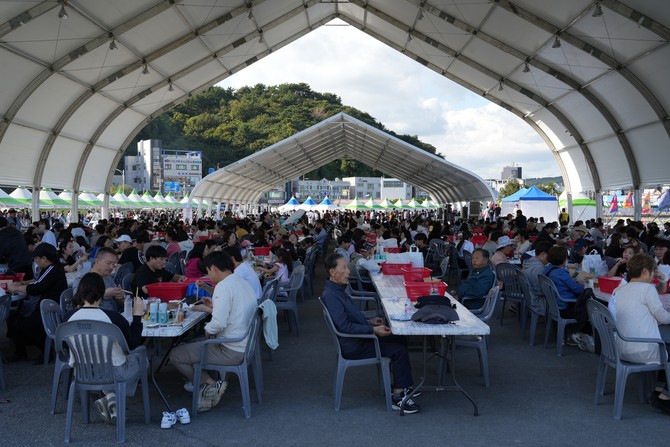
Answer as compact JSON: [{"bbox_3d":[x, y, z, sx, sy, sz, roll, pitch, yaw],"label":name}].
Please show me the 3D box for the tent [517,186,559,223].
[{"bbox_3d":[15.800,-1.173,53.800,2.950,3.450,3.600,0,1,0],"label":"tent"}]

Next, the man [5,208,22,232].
[{"bbox_3d":[-9.840,0.387,20.500,0.380,1.690,0.550,1,1,24],"label":"man"}]

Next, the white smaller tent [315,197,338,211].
[{"bbox_3d":[-1.790,-3.735,150.000,4.600,4.650,4.600,1,1,33],"label":"white smaller tent"}]

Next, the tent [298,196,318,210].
[{"bbox_3d":[-5.740,-3.786,152.500,4.600,4.650,4.600,1,1,33],"label":"tent"}]

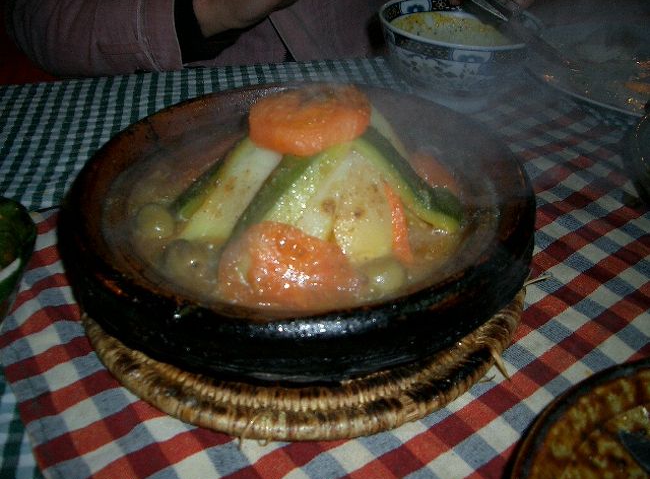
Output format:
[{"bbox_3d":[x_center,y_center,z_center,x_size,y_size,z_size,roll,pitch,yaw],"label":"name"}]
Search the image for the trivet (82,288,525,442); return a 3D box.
[{"bbox_3d":[-0.013,0.010,0.428,0.279,0.017,0.279,-2,38,0],"label":"trivet"}]

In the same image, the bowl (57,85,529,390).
[{"bbox_3d":[-0.015,-0.018,0.412,0.283,0.058,0.283,-1,38,1],"label":"bowl"}]

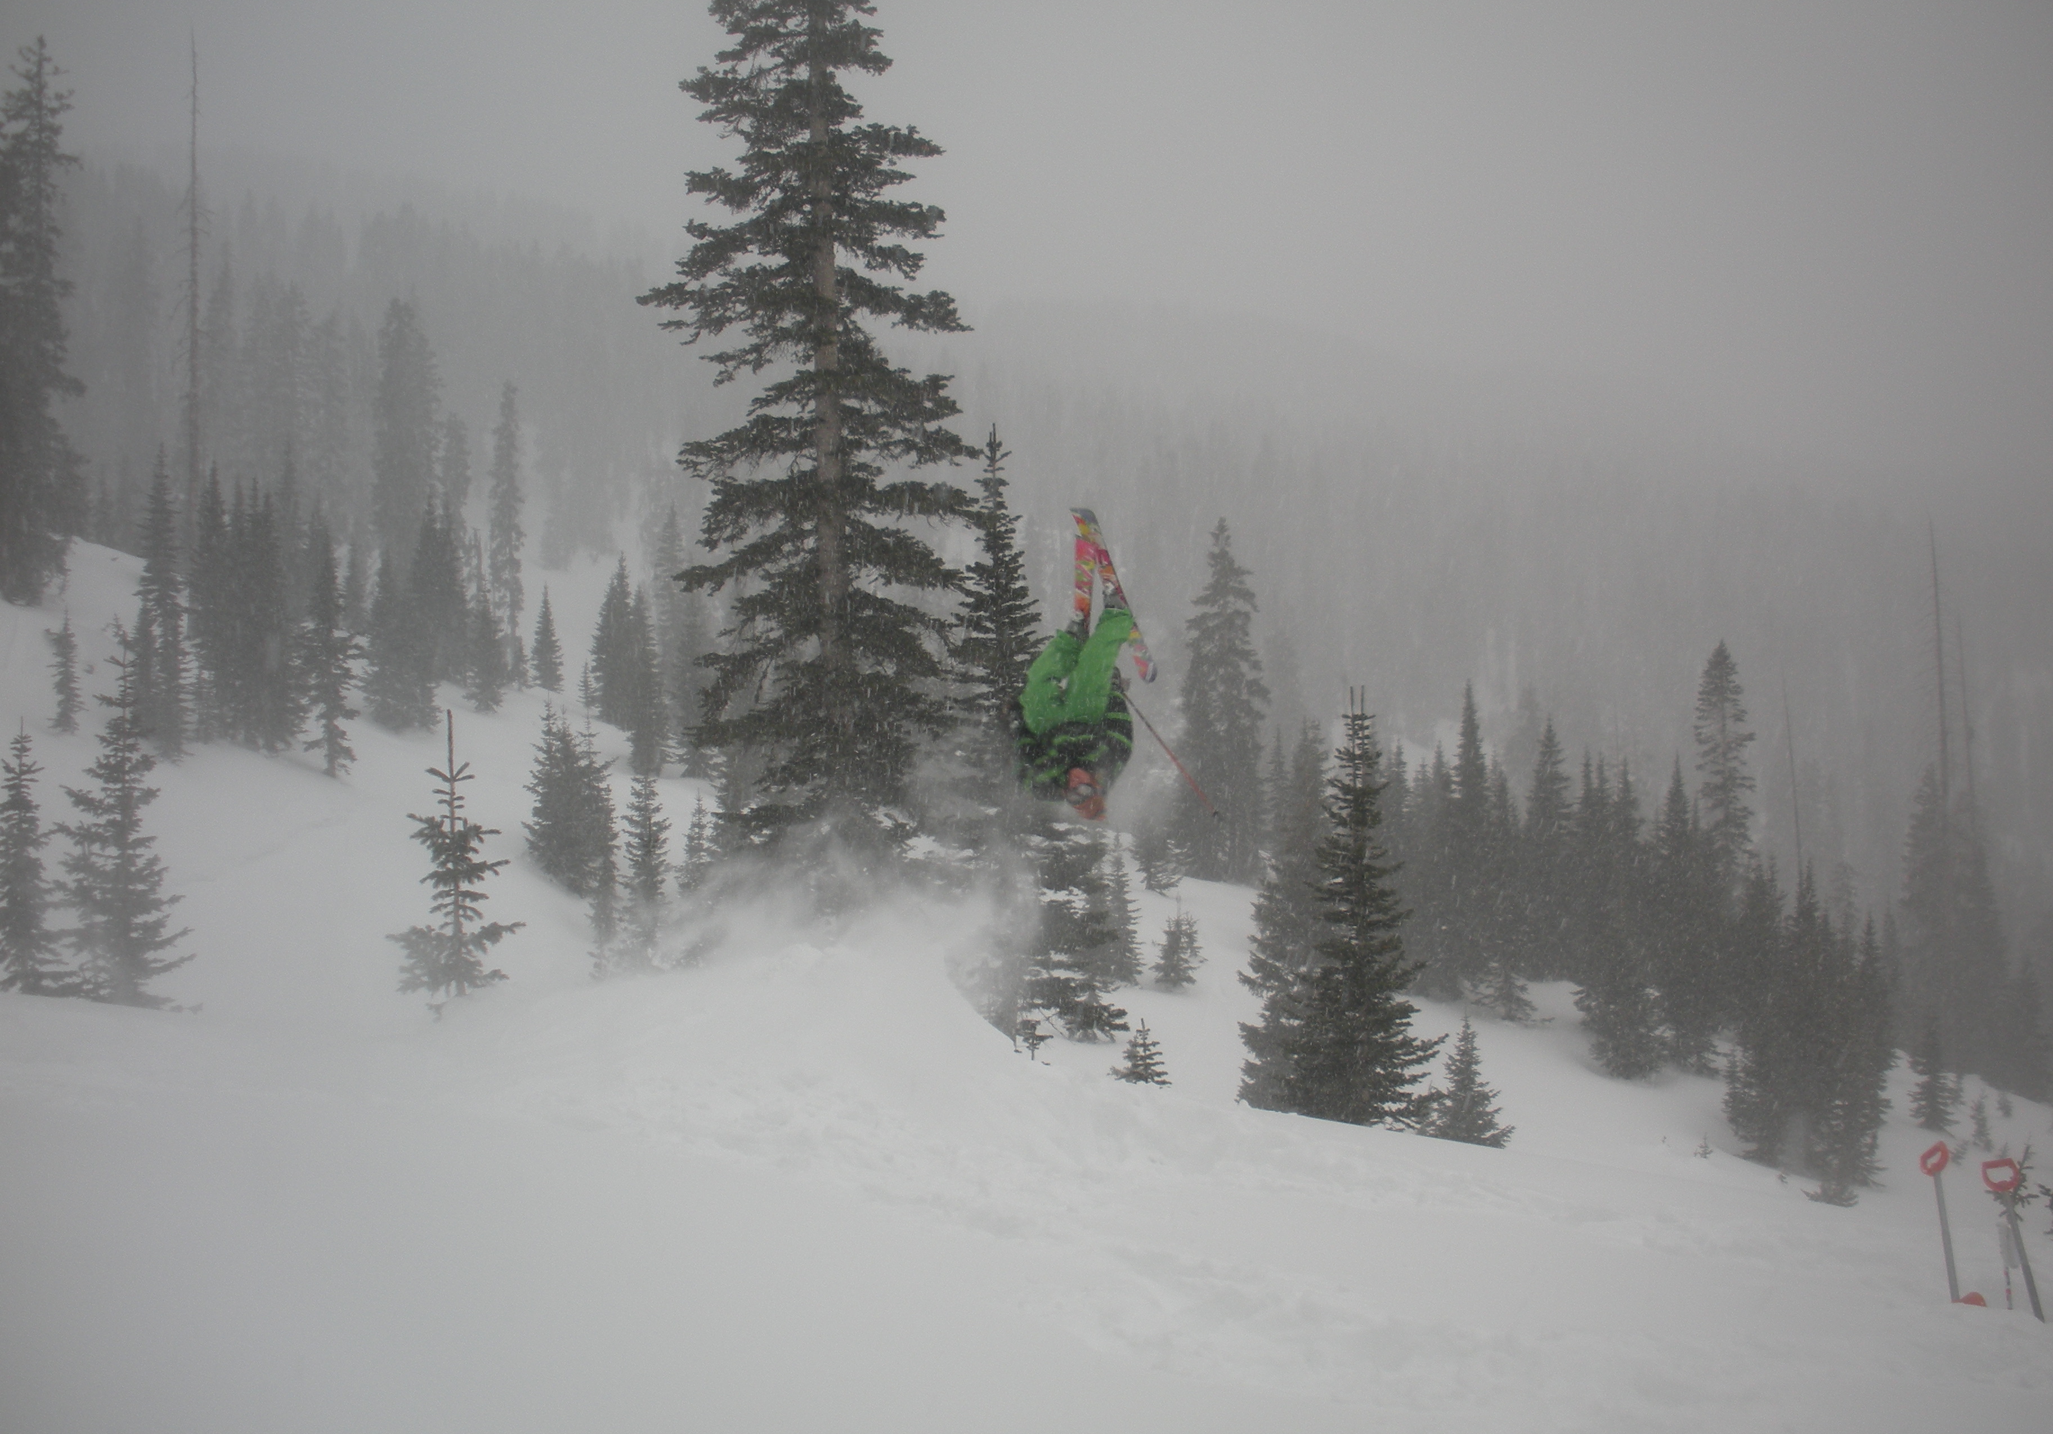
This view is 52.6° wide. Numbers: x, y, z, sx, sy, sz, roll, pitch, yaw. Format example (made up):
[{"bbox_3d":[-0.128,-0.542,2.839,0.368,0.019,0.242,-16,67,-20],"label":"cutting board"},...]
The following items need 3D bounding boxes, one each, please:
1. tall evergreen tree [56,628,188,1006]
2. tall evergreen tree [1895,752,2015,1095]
[{"bbox_3d":[-9.579,1.079,22.000,1.430,4.110,1.400,-1,-2,0],"label":"tall evergreen tree"},{"bbox_3d":[38.027,8.538,85.000,4.790,13.330,4.700,-1,-2,0],"label":"tall evergreen tree"}]

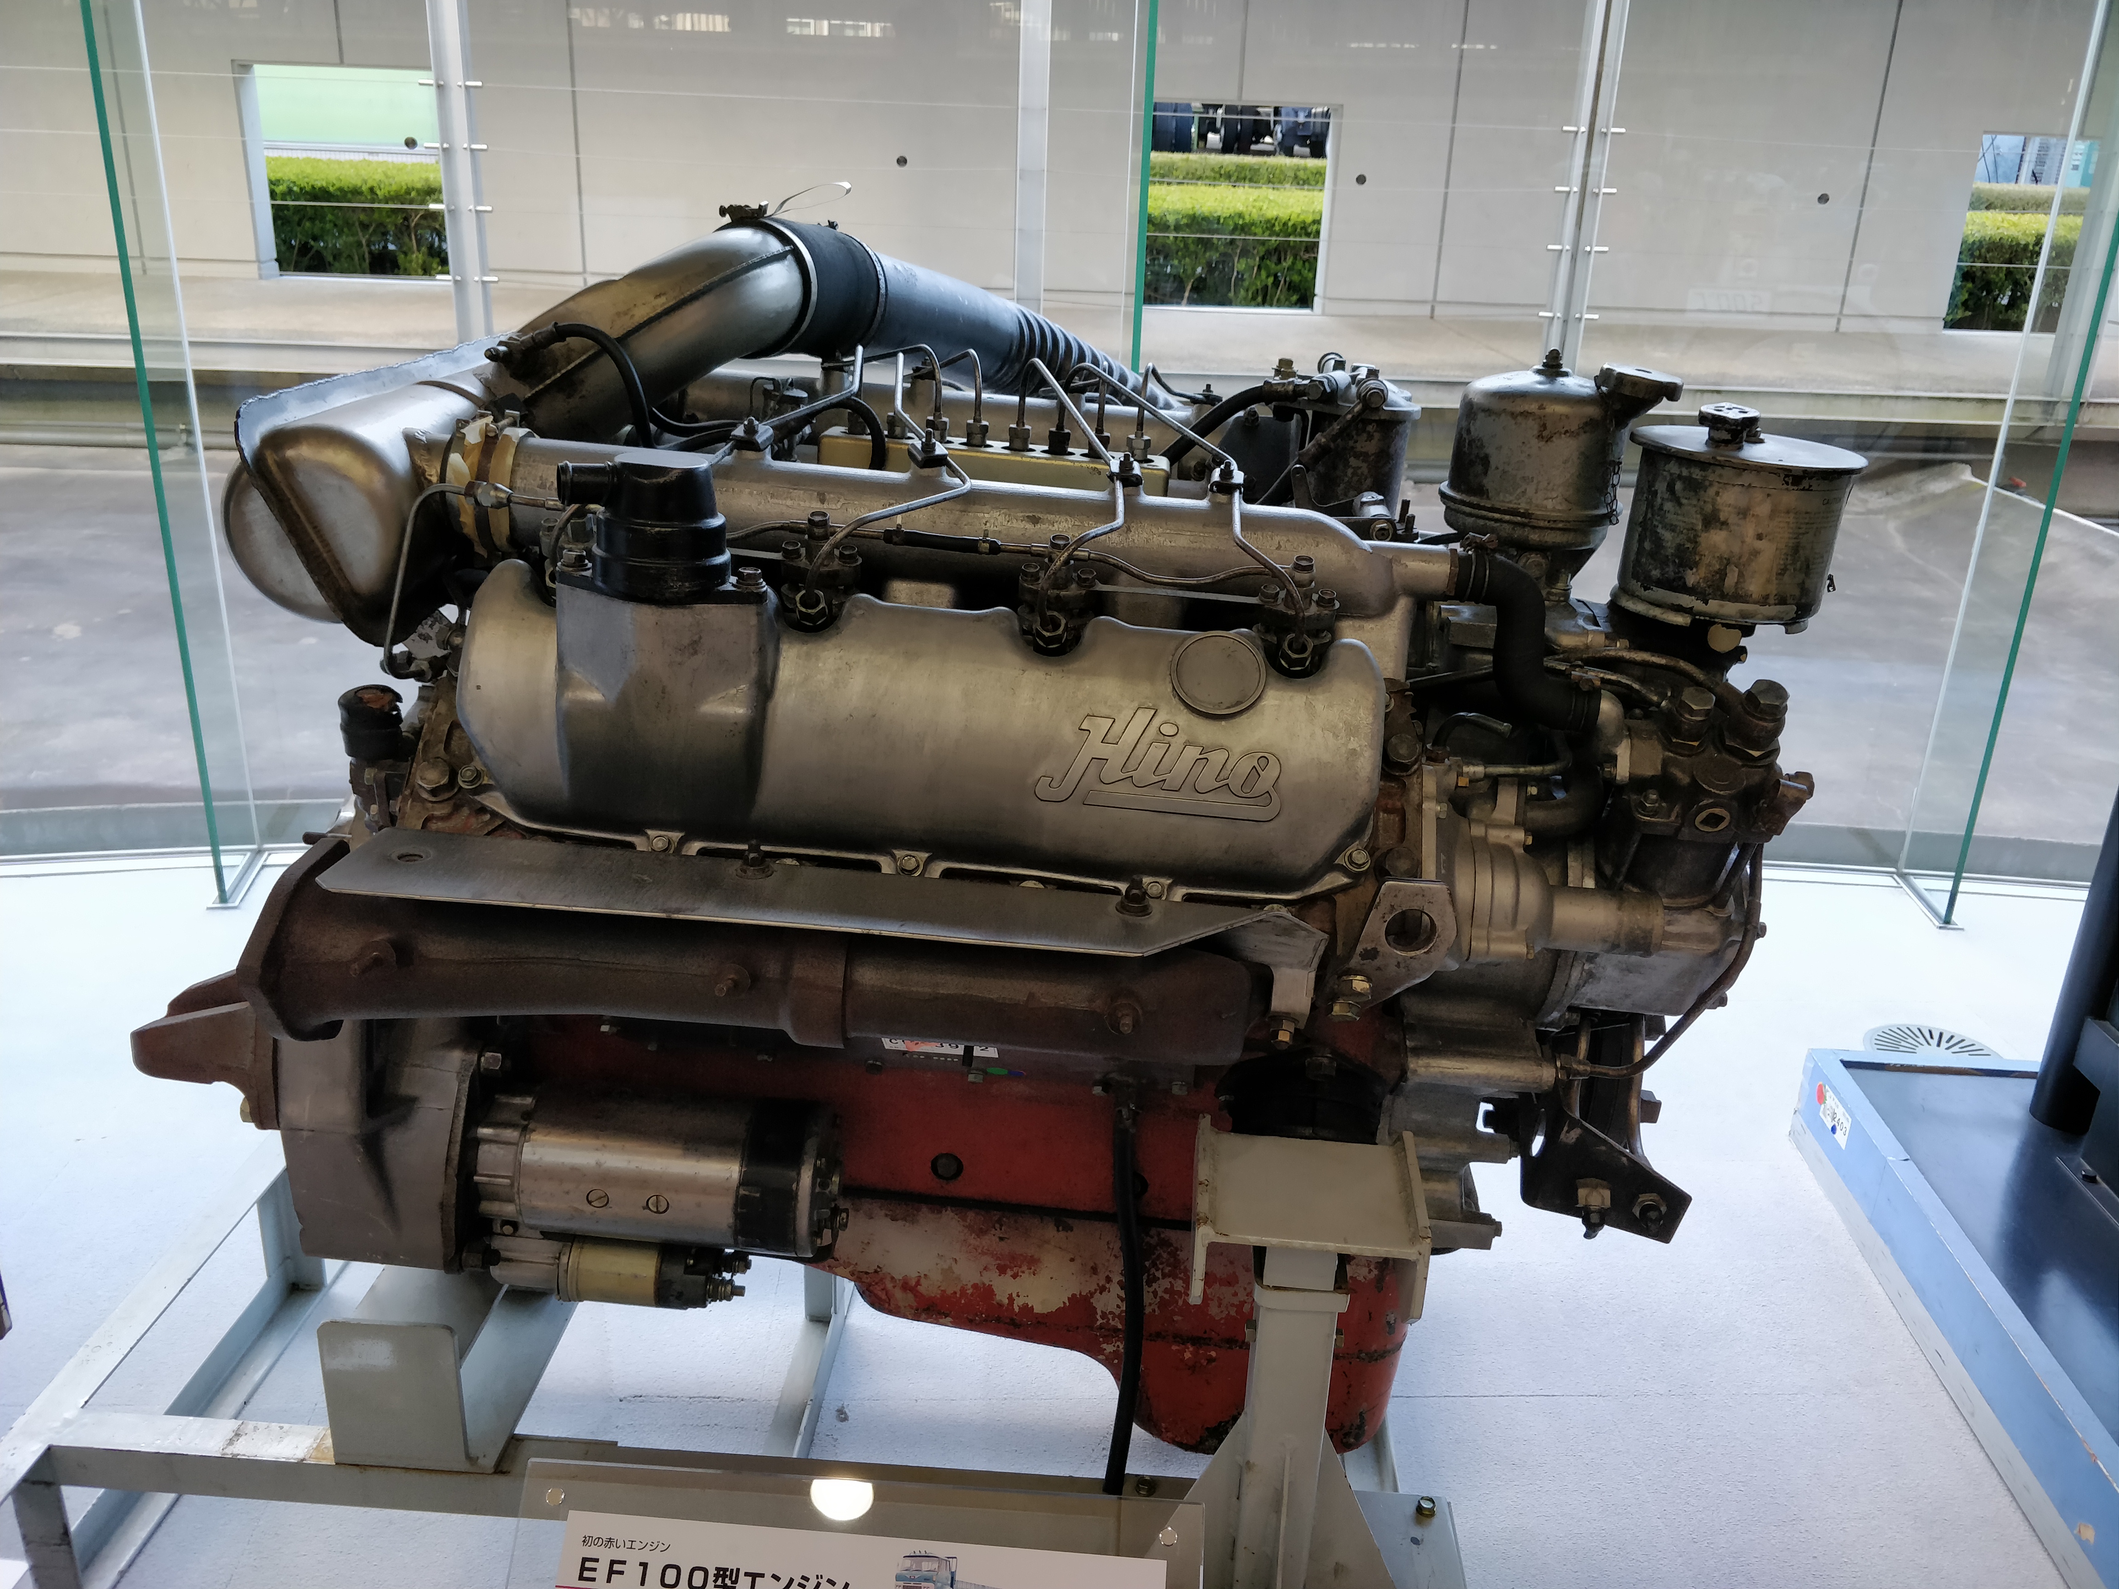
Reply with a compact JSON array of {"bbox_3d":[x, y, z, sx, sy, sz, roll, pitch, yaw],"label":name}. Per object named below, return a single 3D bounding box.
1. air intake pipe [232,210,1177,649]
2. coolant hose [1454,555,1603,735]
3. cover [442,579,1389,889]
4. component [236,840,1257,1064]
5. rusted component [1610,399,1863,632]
[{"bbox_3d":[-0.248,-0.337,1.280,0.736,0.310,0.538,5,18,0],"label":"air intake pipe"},{"bbox_3d":[0.357,-0.120,1.131,0.116,0.132,0.071,5,18,0],"label":"coolant hose"},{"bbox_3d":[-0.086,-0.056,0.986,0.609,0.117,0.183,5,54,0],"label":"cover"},{"bbox_3d":[-0.211,0.107,1.015,0.675,0.117,0.117,5,18,0],"label":"component"},{"bbox_3d":[0.525,-0.221,1.145,0.170,0.165,0.170,5,18,0],"label":"rusted component"}]

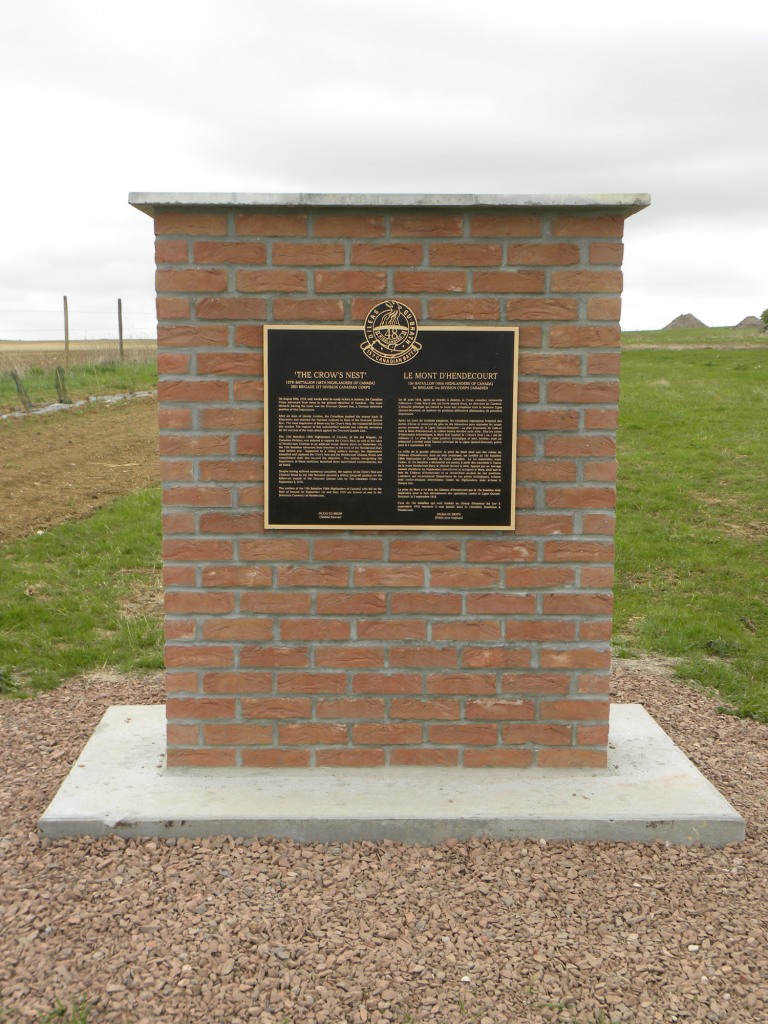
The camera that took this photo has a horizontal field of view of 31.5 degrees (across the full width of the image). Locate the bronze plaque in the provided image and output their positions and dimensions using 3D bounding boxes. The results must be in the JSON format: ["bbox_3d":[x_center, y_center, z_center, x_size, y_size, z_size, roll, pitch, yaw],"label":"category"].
[{"bbox_3d":[0.020,-0.266,4.047,0.755,0.649,0.025,0,9,-1],"label":"bronze plaque"}]

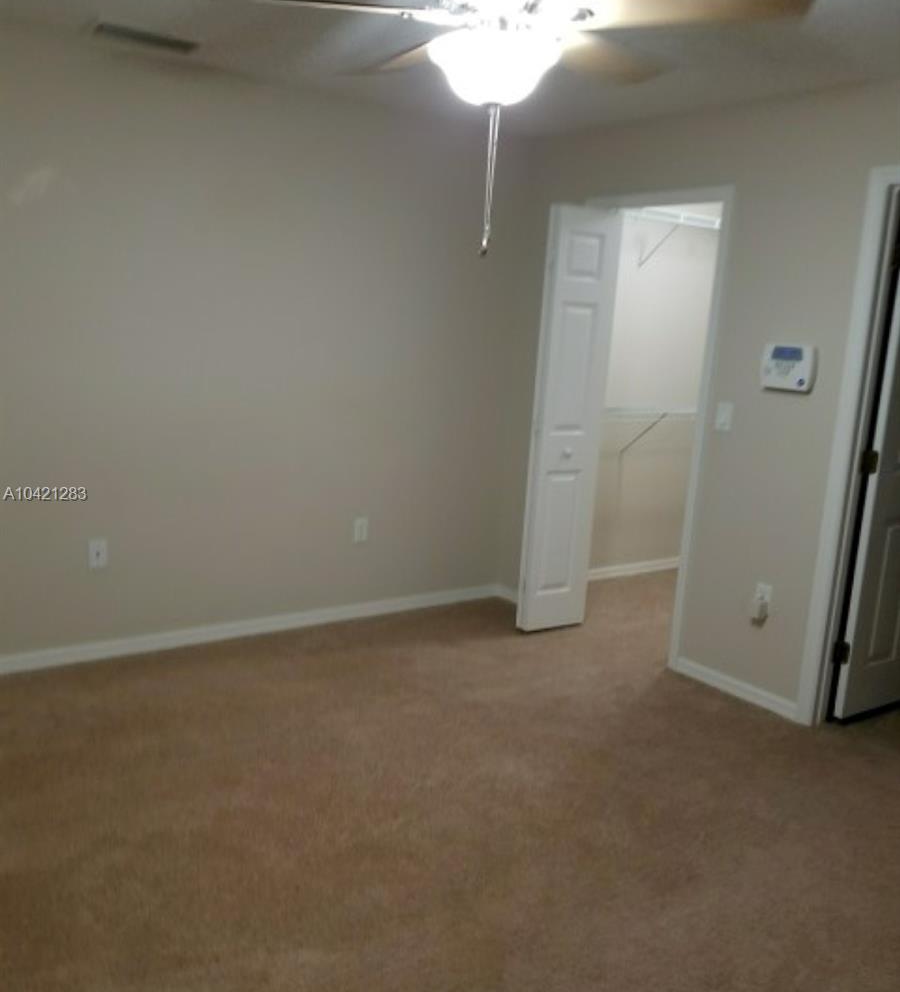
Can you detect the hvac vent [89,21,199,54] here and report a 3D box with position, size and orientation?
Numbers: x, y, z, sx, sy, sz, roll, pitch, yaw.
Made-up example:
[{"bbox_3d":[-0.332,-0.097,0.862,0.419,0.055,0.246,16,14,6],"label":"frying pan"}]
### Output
[{"bbox_3d":[-1.095,-1.649,3.265,0.360,0.017,0.143,-4,13,-37],"label":"hvac vent"}]

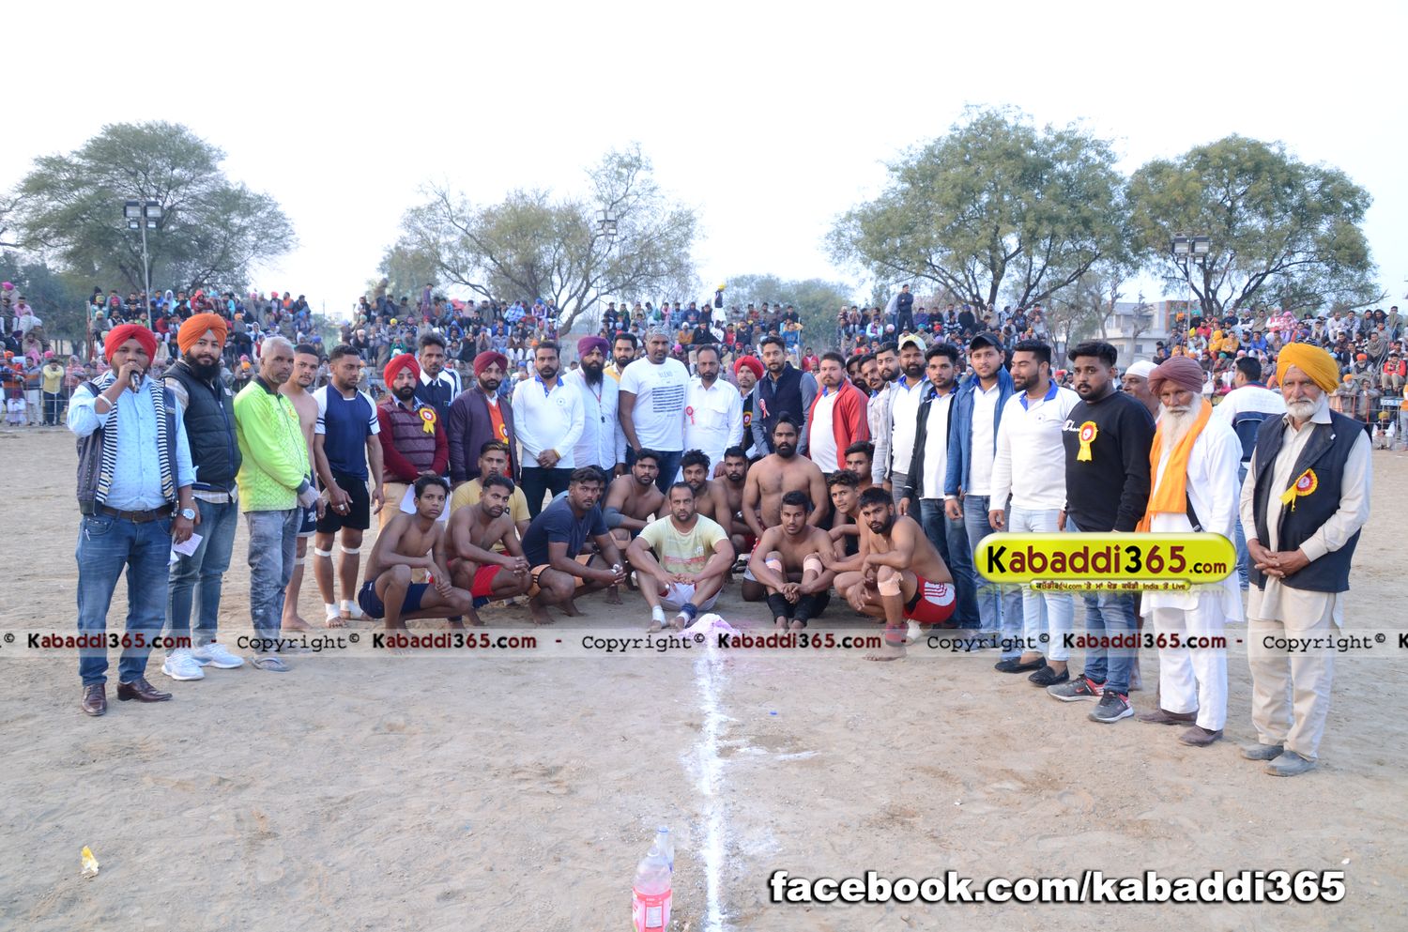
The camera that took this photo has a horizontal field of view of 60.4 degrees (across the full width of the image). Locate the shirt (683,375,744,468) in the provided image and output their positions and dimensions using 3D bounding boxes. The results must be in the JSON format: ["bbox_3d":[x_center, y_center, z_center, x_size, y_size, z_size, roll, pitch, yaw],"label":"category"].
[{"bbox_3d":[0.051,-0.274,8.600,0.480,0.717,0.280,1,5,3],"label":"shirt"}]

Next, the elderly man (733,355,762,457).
[{"bbox_3d":[0.327,-0.002,9.100,0.500,1.662,0.310,1,5,6],"label":"elderly man"}]

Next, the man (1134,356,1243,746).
[{"bbox_3d":[2.157,0.361,5.398,0.380,1.698,0.520,-2,5,-36],"label":"man"}]

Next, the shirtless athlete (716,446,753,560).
[{"bbox_3d":[0.250,0.381,8.720,0.580,1.040,0.660,1,5,6],"label":"shirtless athlete"}]

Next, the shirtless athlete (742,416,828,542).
[{"bbox_3d":[0.579,0.271,8.550,0.660,1.280,0.620,1,4,3],"label":"shirtless athlete"}]

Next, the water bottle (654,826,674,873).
[{"bbox_3d":[-0.116,1.175,3.500,0.067,0.240,0.067,0,4,0],"label":"water bottle"}]

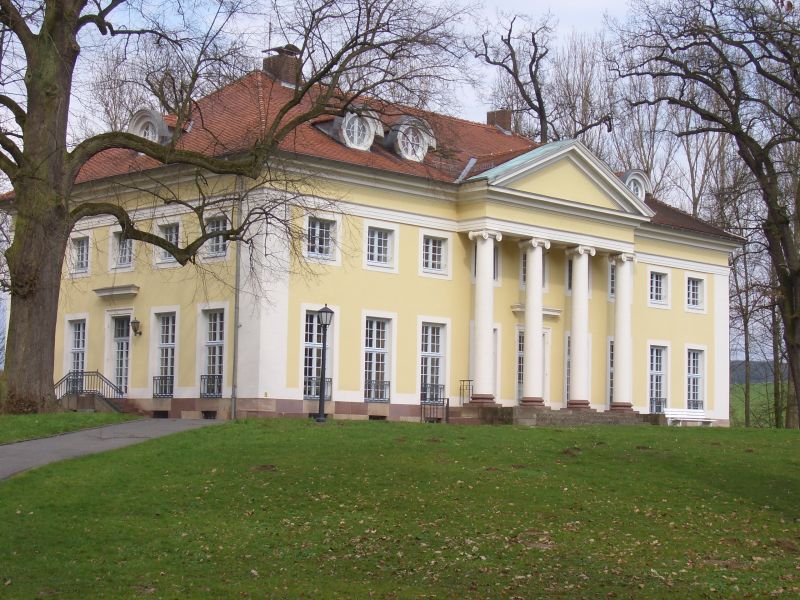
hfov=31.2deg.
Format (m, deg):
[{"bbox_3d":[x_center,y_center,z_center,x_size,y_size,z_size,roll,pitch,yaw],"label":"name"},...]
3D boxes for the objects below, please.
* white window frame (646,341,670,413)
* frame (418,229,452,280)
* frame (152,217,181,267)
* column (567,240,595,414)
[{"bbox_3d":[12.040,3.630,66.699,1.883,3.461,0.250,7,-8,-44],"label":"white window frame"},{"bbox_3d":[1.374,-1.766,56.413,1.840,1.882,0.220,7,-7,-43],"label":"frame"},{"bbox_3d":[-8.796,-2.174,54.752,0.250,1.887,1.802,7,-8,-44],"label":"frame"},{"bbox_3d":[7.653,1.165,60.749,0.970,6.950,0.970,1,-5,0],"label":"column"}]

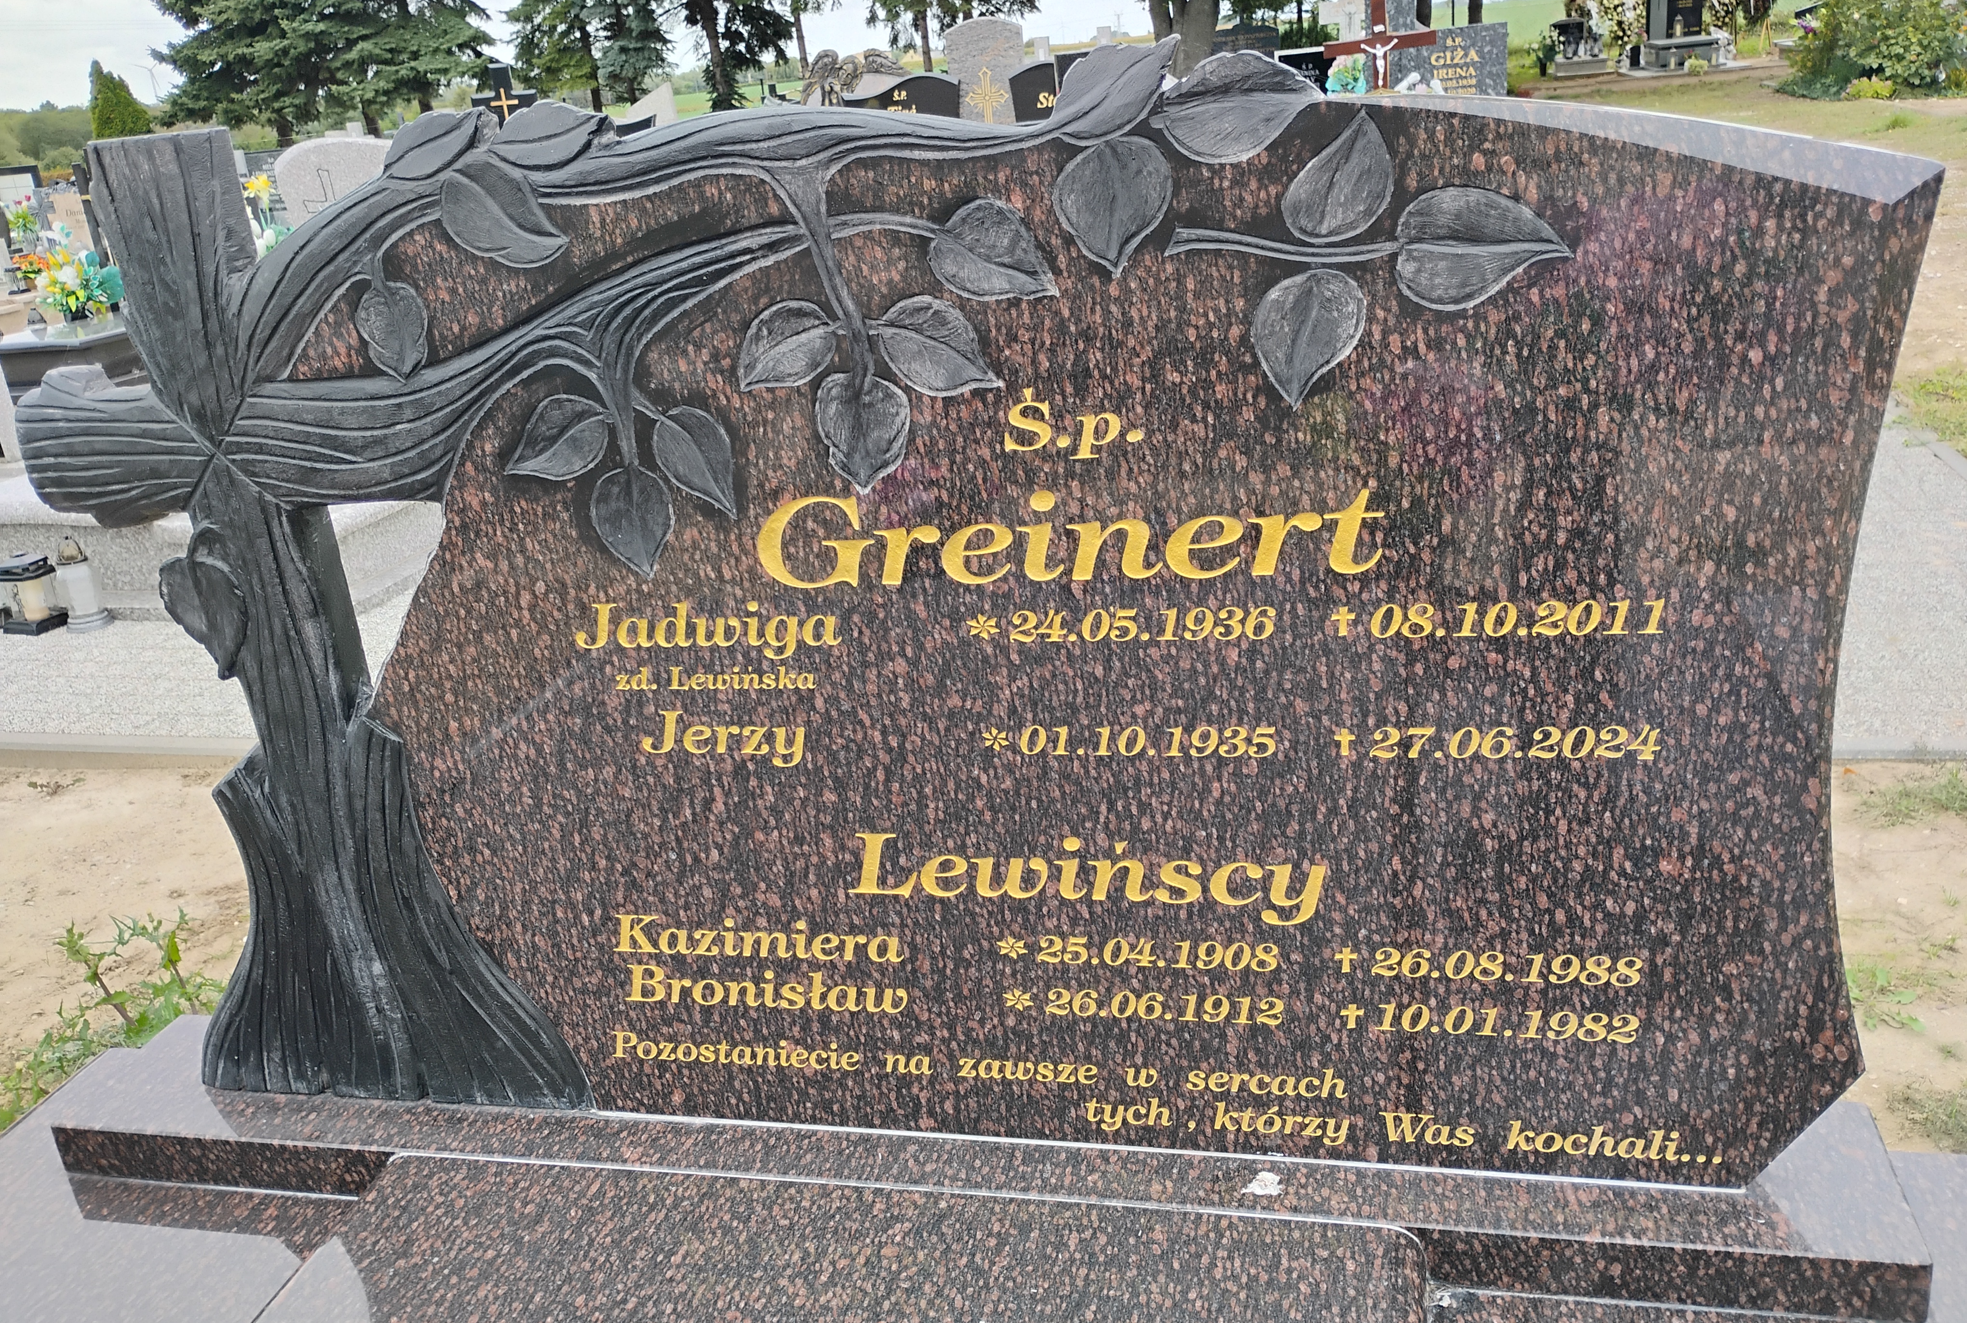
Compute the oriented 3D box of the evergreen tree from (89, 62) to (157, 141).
[{"bbox_3d":[-15.053,-9.032,28.000,1.300,2.900,1.300,-16,23,-23],"label":"evergreen tree"}]

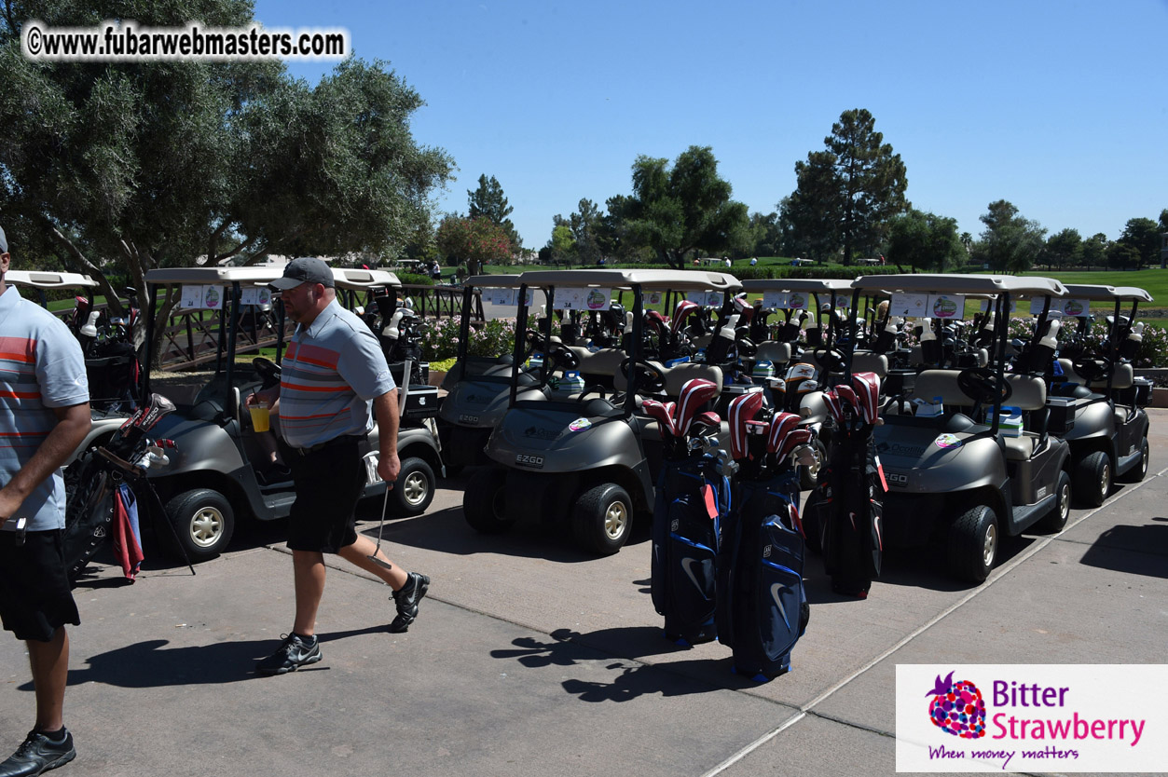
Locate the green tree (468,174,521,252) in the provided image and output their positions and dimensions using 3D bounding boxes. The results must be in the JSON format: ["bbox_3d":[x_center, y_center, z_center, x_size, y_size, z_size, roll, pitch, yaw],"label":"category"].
[{"bbox_3d":[-10.725,-20.214,125.000,6.626,11.342,6.626,1,6,0],"label":"green tree"}]

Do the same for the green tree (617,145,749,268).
[{"bbox_3d":[7.142,-13.072,75.000,9.433,8.961,9.433,1,6,0],"label":"green tree"}]

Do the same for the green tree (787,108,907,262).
[{"bbox_3d":[25.245,-19.450,100.000,12.039,15.093,12.039,1,6,0],"label":"green tree"}]

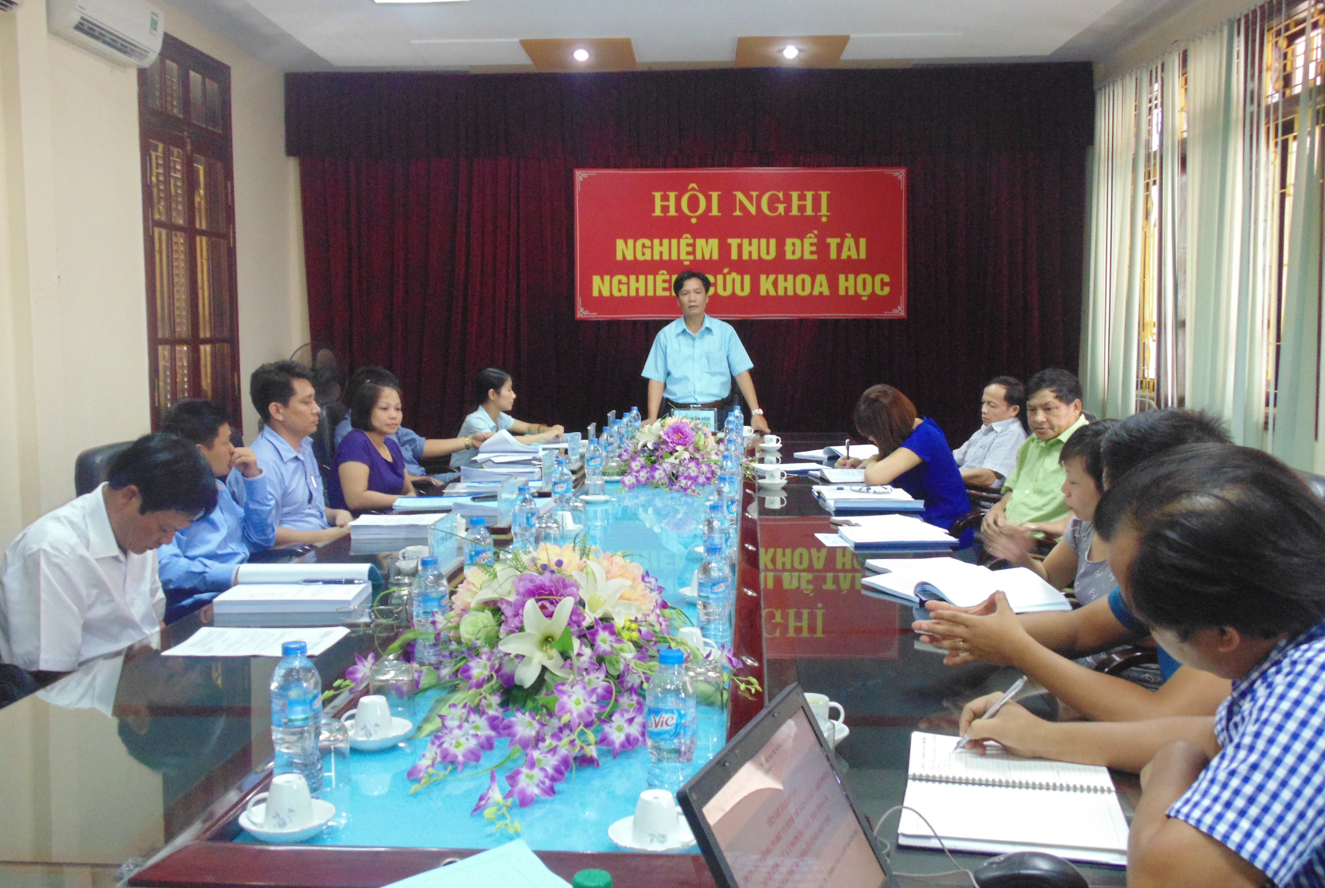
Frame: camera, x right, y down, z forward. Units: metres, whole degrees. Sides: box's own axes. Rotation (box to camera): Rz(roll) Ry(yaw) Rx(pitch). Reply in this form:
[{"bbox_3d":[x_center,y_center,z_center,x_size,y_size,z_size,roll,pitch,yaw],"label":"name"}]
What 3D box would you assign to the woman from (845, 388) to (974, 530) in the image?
[{"bbox_3d":[0.969,0.323,5.047,0.640,1.120,0.470,0,5,4],"label":"woman"}]

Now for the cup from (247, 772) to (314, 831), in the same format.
[{"bbox_3d":[-0.465,0.435,1.584,0.078,0.056,0.059,-2,5,-14],"label":"cup"}]

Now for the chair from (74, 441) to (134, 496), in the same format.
[{"bbox_3d":[-1.071,0.519,3.330,0.660,1.060,0.620,0,5,4],"label":"chair"}]

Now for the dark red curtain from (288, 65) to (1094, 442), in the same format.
[{"bbox_3d":[0.152,-0.855,8.087,4.920,2.870,0.220,0,5,1],"label":"dark red curtain"}]

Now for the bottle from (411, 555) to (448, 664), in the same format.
[{"bbox_3d":[-0.427,0.303,2.381,0.067,0.197,0.067,0,5,4],"label":"bottle"}]

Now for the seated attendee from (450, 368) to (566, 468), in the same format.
[{"bbox_3d":[-0.767,0.187,6.510,0.630,1.130,0.460,1,5,11],"label":"seated attendee"}]

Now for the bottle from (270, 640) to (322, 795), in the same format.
[{"bbox_3d":[-0.488,0.363,1.727,0.067,0.198,0.067,0,5,4],"label":"bottle"}]

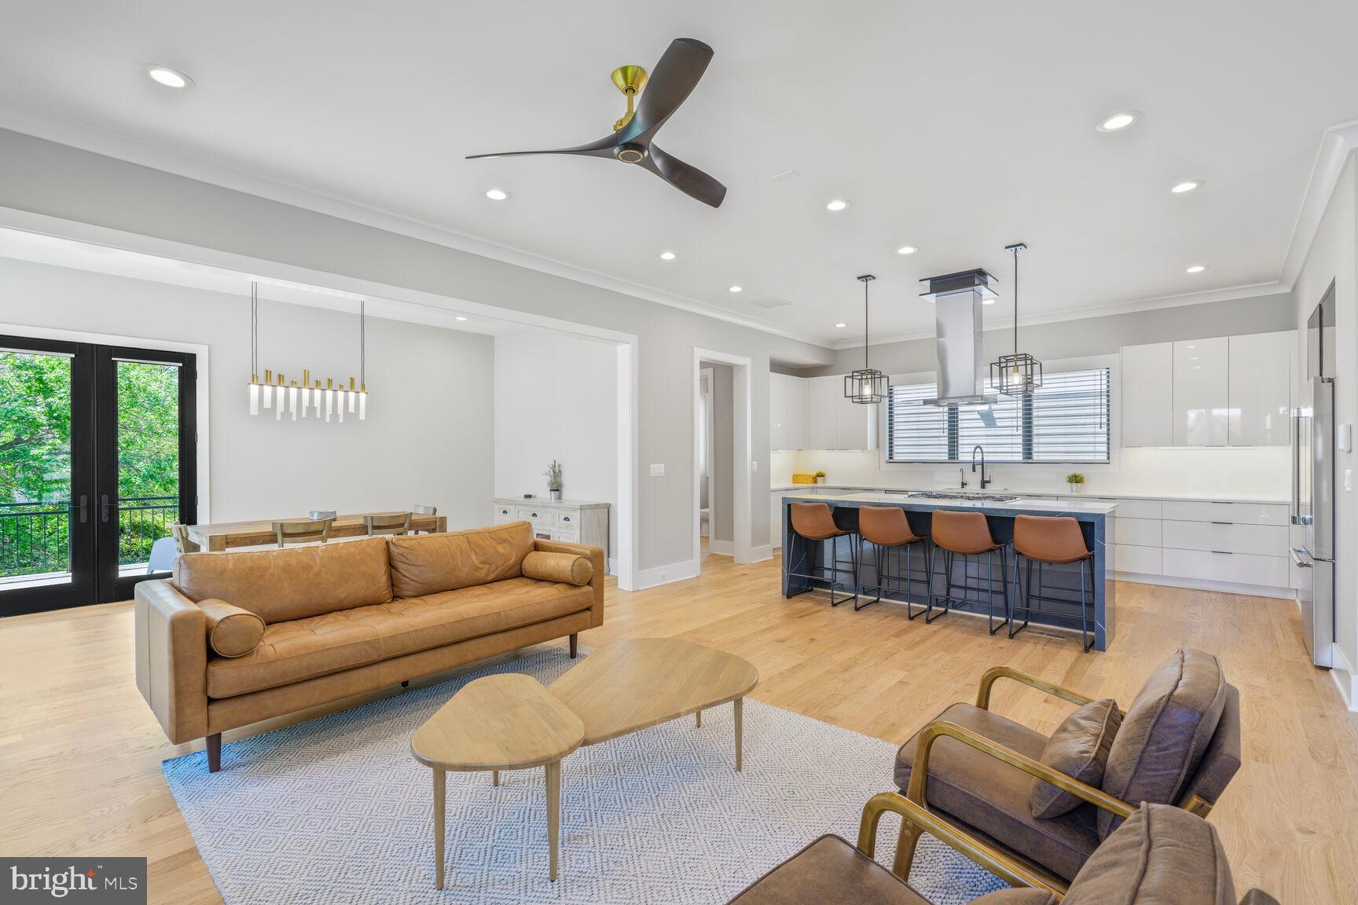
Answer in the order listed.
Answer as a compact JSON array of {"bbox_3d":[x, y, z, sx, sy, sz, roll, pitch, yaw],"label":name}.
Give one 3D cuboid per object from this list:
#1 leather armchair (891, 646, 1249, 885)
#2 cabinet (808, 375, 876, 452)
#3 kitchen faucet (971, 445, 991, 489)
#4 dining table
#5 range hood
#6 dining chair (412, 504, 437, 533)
[{"bbox_3d":[1.074,0.930,1.708,0.780,0.785,0.660,0,0,42],"label":"leather armchair"},{"bbox_3d":[2.394,-0.568,8.823,0.930,1.080,0.330,0,0,42],"label":"cabinet"},{"bbox_3d":[3.805,0.191,7.615,0.270,0.545,0.140,0,0,-33],"label":"kitchen faucet"},{"bbox_3d":[-3.037,0.970,5.195,0.845,0.755,1.750,0,0,42],"label":"dining table"},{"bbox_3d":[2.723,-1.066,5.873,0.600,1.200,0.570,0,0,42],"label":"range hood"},{"bbox_3d":[-2.822,0.980,6.135,0.460,0.840,0.520,0,0,42],"label":"dining chair"}]

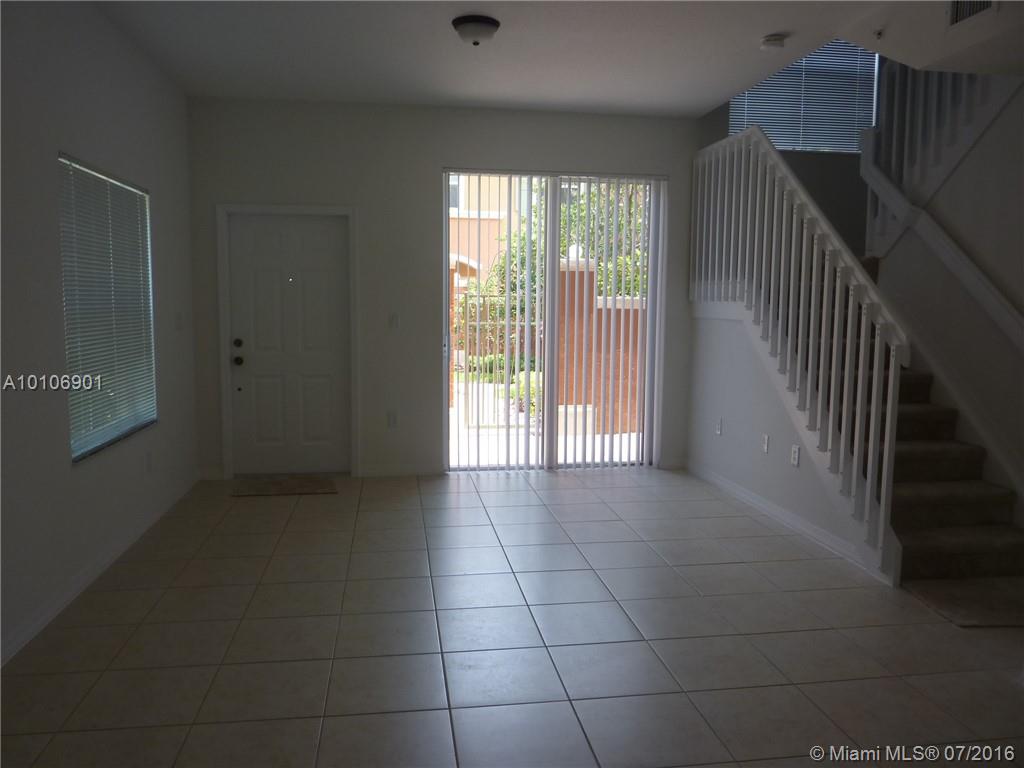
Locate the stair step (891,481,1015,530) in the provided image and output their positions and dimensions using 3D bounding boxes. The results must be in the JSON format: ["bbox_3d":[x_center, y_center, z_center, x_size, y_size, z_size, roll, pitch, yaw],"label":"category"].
[{"bbox_3d":[2.360,0.687,4.167,0.799,0.197,0.326,0,6,-9],"label":"stair step"}]

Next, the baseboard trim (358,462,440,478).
[{"bbox_3d":[-0.909,0.699,5.990,0.673,0.102,0.017,0,6,-9],"label":"baseboard trim"}]

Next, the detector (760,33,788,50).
[{"bbox_3d":[1.503,-1.971,4.278,0.140,0.047,0.140,0,6,-9],"label":"detector"}]

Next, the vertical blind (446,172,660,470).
[{"bbox_3d":[0.365,-0.491,6.100,1.849,2.424,0.089,0,6,-9],"label":"vertical blind"}]

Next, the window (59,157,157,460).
[{"bbox_3d":[-2.177,-0.405,3.990,0.059,1.383,1.252,0,6,-9],"label":"window"}]

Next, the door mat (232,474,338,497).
[{"bbox_3d":[-1.704,0.774,5.590,0.753,0.011,0.486,0,6,-9],"label":"door mat"}]

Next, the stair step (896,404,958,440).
[{"bbox_3d":[2.290,0.245,4.605,0.799,0.197,0.326,0,6,-9],"label":"stair step"}]

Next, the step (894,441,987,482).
[{"bbox_3d":[2.325,0.466,4.386,0.799,0.197,0.326,0,6,-9],"label":"step"}]

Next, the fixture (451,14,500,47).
[{"bbox_3d":[-0.198,-1.931,4.100,0.275,0.140,0.275,0,6,-9],"label":"fixture"}]

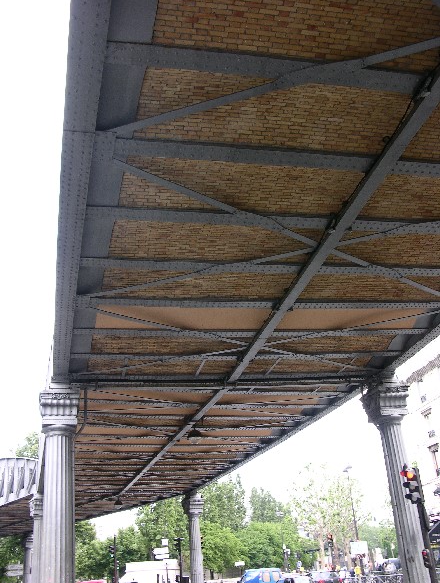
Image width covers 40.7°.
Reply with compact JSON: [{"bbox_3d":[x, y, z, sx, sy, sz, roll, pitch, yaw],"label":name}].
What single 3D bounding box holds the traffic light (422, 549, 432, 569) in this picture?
[{"bbox_3d":[4.472,5.759,12.800,0.180,0.400,0.140,6,-27,-22],"label":"traffic light"}]

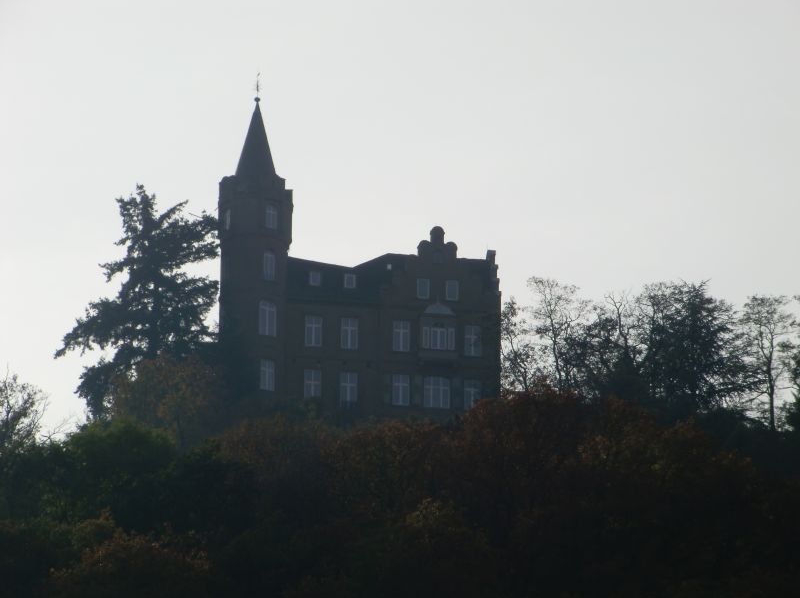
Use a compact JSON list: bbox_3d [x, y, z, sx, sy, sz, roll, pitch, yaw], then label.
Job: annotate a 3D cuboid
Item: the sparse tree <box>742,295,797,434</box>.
[{"bbox_3d":[27.403,4.834,342.795,4.300,10.164,4.200,0,-9,0],"label":"sparse tree"}]

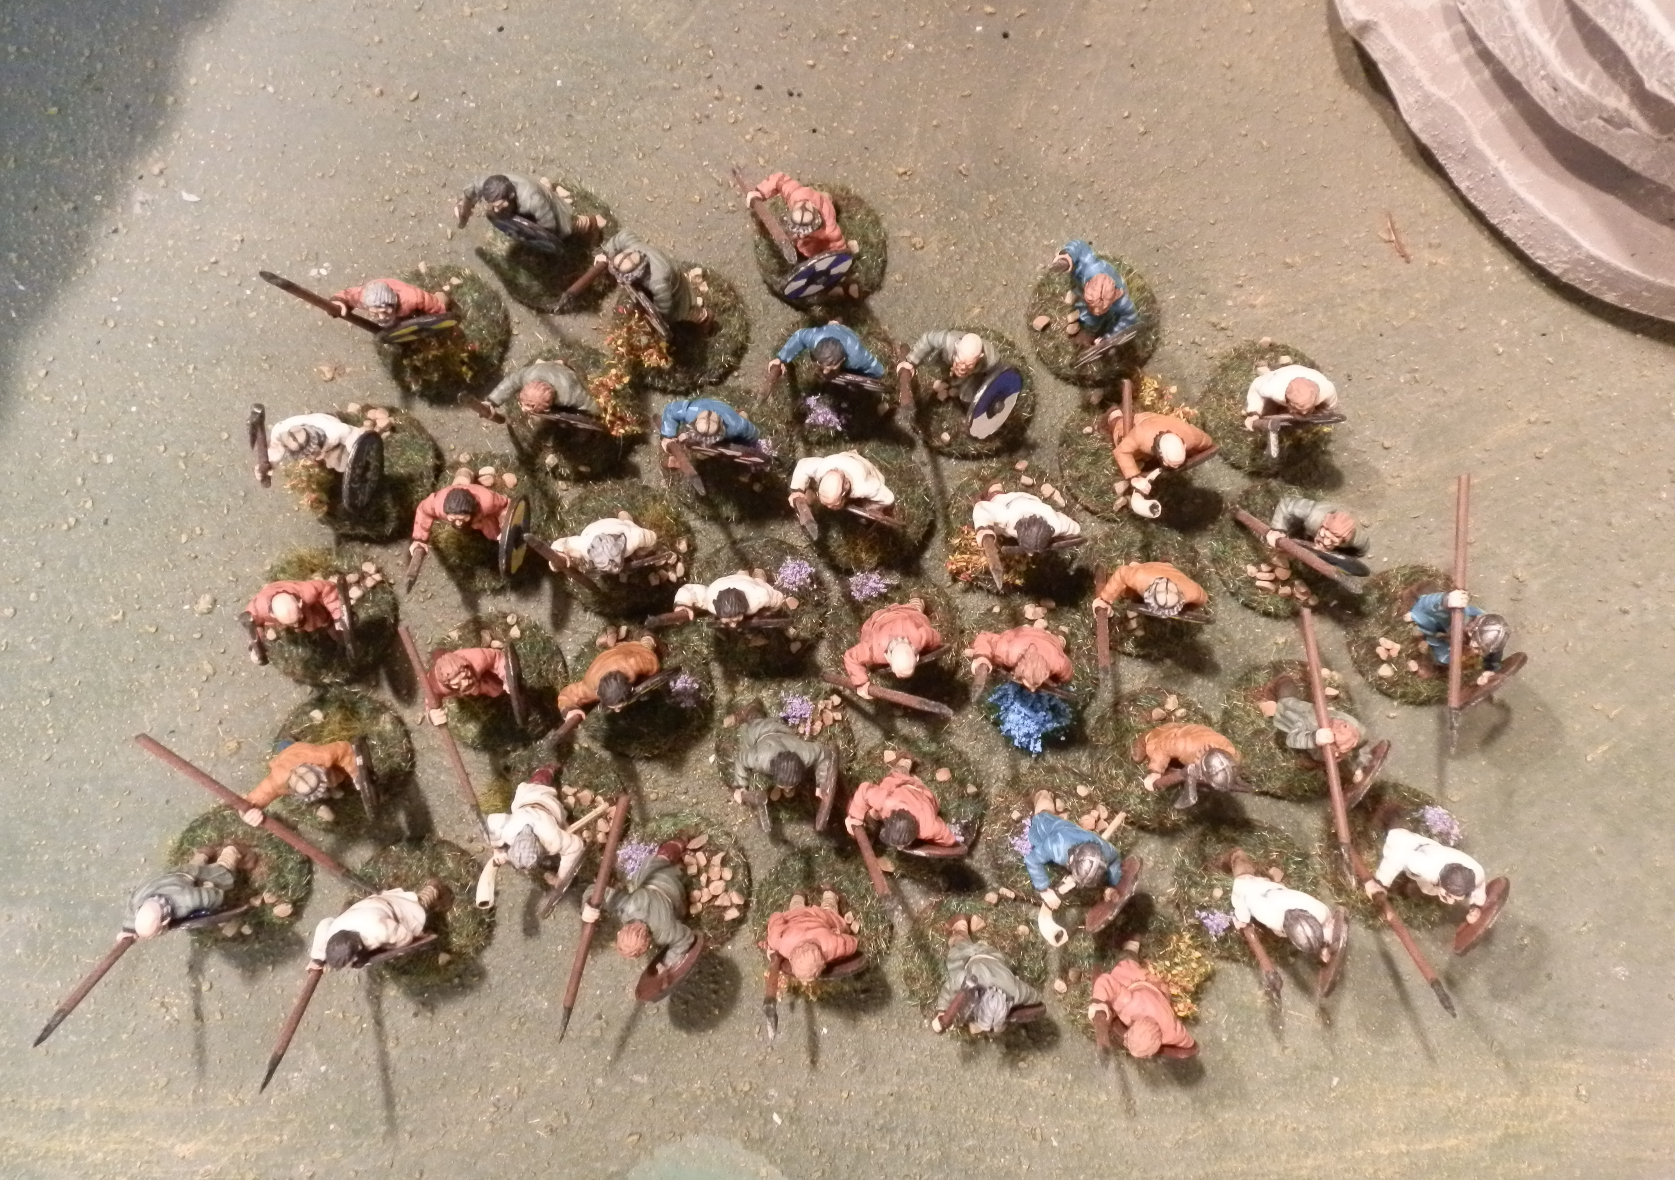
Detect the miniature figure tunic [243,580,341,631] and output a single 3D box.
[{"bbox_3d":[-0.093,0.003,0.236,0.016,0.015,0.009,-5,84,-1],"label":"miniature figure tunic"}]

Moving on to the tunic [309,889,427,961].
[{"bbox_3d":[-0.082,0.058,0.237,0.017,0.015,0.009,14,89,1],"label":"tunic"}]

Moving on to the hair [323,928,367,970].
[{"bbox_3d":[-0.078,0.057,0.216,0.006,0.006,0.006,14,83,2],"label":"hair"}]

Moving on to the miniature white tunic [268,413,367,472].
[{"bbox_3d":[-0.090,-0.025,0.237,0.015,0.013,0.010,-9,83,-1],"label":"miniature white tunic"}]

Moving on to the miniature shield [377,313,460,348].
[{"bbox_3d":[-0.075,-0.047,0.244,0.015,0.015,0.003,-19,92,-2],"label":"miniature shield"}]

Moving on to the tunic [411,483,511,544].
[{"bbox_3d":[-0.066,-0.013,0.238,0.015,0.015,0.010,-2,89,1],"label":"tunic"}]

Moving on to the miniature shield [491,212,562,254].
[{"bbox_3d":[-0.055,-0.063,0.239,0.014,0.014,0.002,25,89,2],"label":"miniature shield"}]

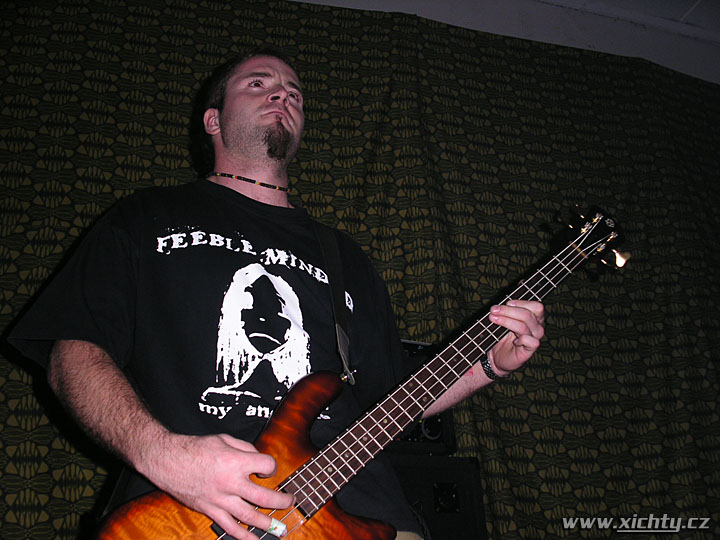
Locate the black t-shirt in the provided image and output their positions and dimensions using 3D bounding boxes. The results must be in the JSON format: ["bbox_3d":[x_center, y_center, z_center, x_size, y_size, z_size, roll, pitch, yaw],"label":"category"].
[{"bbox_3d":[-0.207,0.127,1.226,0.570,0.620,0.300,10,-25,-31],"label":"black t-shirt"}]

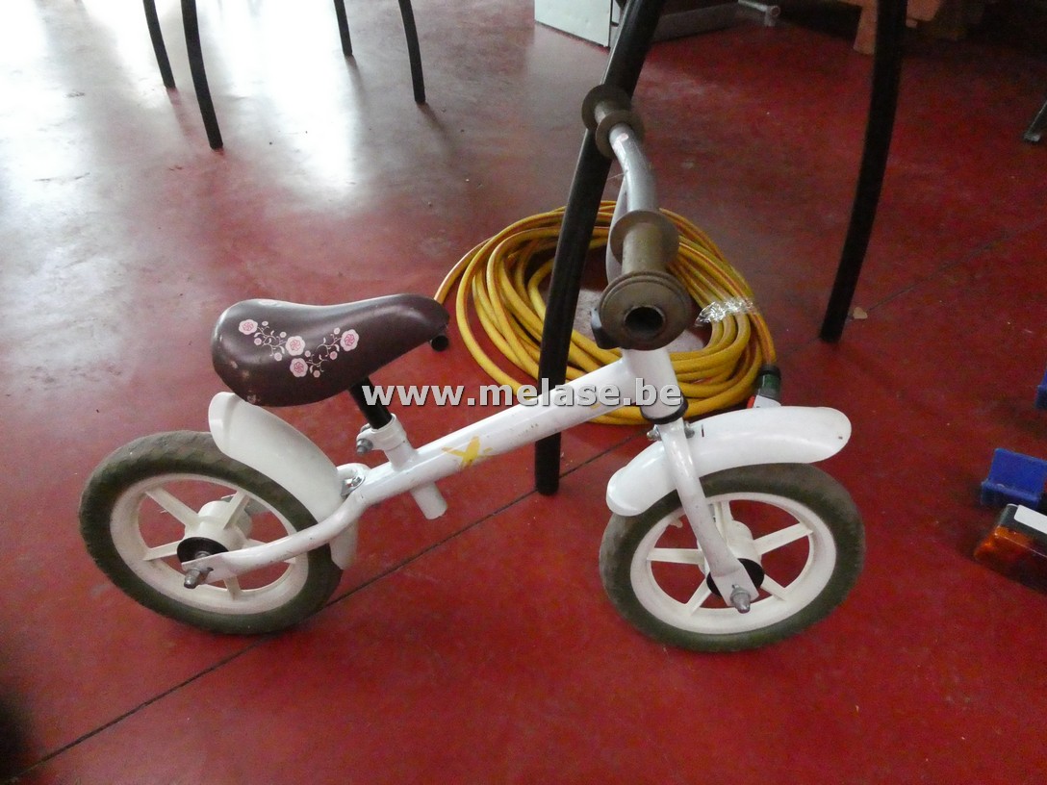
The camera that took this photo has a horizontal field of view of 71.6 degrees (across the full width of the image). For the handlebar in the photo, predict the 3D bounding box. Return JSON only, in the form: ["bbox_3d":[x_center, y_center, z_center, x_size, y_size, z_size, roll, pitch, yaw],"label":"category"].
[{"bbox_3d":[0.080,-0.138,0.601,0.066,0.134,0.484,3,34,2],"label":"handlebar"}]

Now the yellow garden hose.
[{"bbox_3d":[0.145,-0.211,1.427,0.640,0.080,0.740,1,41,0],"label":"yellow garden hose"}]

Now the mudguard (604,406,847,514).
[{"bbox_3d":[0.203,0.066,0.734,0.235,0.113,0.074,1,33,-1],"label":"mudguard"}]

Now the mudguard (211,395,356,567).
[{"bbox_3d":[-0.243,0.095,0.762,0.126,0.211,0.078,3,34,2],"label":"mudguard"}]

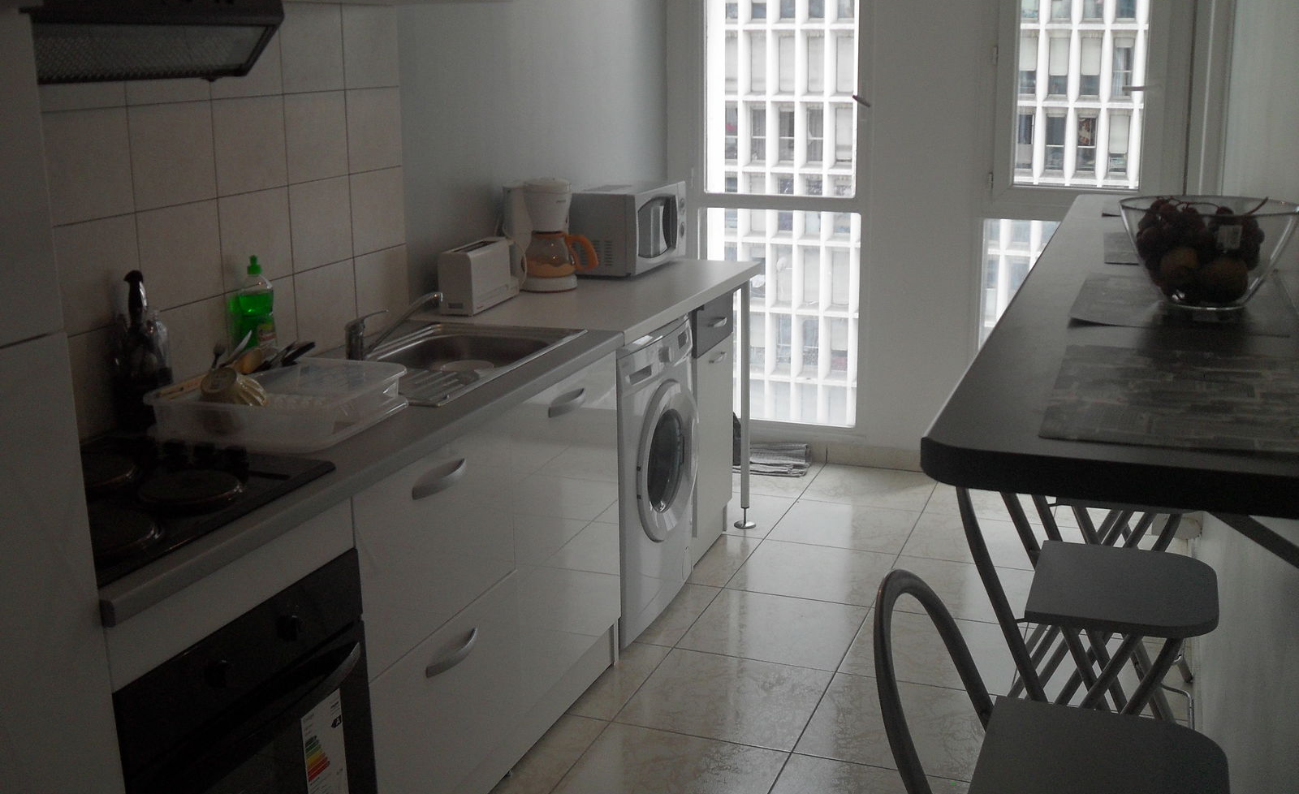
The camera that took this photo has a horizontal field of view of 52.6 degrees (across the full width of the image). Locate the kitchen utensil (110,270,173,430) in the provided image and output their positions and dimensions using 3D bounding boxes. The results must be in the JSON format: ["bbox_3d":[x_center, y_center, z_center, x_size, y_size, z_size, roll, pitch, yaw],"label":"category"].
[{"bbox_3d":[-0.976,-0.092,2.530,0.115,0.305,0.120,5,15,20],"label":"kitchen utensil"}]

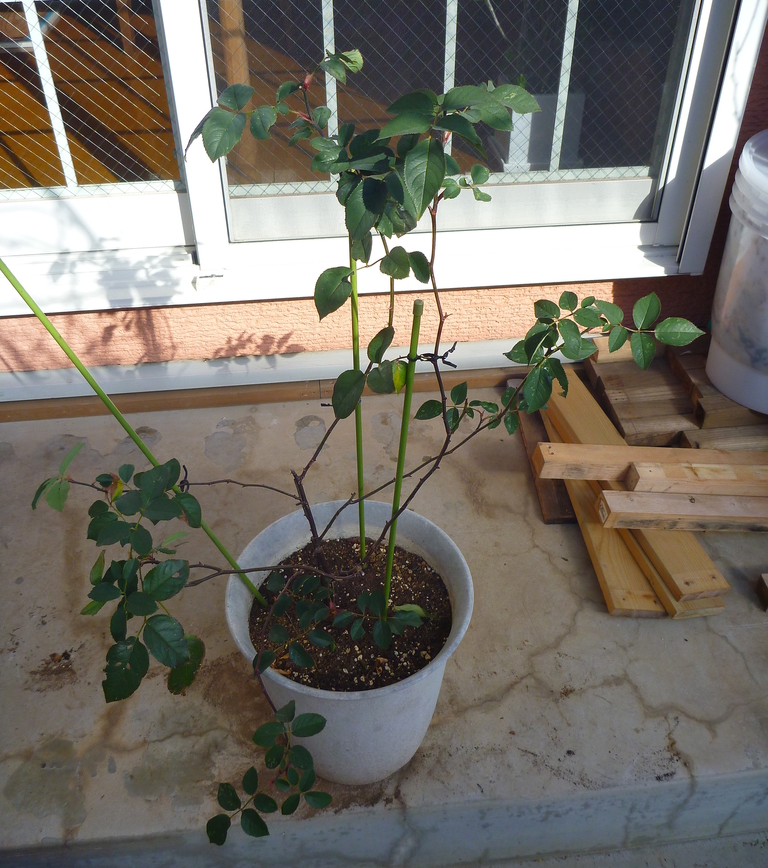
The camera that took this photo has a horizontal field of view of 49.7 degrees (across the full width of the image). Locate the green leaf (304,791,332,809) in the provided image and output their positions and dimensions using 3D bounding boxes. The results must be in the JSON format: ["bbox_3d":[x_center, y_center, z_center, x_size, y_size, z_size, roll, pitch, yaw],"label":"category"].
[{"bbox_3d":[-0.080,0.444,1.015,0.037,0.010,0.018,15,53,9],"label":"green leaf"}]

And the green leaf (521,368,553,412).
[{"bbox_3d":[0.166,-0.047,0.902,0.031,0.050,0.012,15,-6,11],"label":"green leaf"}]

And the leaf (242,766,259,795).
[{"bbox_3d":[-0.163,0.429,1.025,0.018,0.010,0.034,0,52,-5],"label":"leaf"}]

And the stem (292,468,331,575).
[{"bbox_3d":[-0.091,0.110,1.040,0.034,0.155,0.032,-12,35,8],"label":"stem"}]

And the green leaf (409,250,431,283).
[{"bbox_3d":[0.036,-0.169,0.835,0.018,0.036,0.006,-32,-3,1],"label":"green leaf"}]

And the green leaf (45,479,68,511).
[{"bbox_3d":[-0.332,0.062,0.840,0.024,0.009,0.035,6,73,-17],"label":"green leaf"}]

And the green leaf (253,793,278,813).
[{"bbox_3d":[-0.124,0.385,0.865,0.031,0.006,0.017,23,51,16],"label":"green leaf"}]

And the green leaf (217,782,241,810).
[{"bbox_3d":[-0.180,0.420,0.960,0.025,0.008,0.035,-41,90,-26],"label":"green leaf"}]

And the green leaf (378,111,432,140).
[{"bbox_3d":[0.017,-0.245,0.660,0.055,0.012,0.030,-27,63,-26],"label":"green leaf"}]

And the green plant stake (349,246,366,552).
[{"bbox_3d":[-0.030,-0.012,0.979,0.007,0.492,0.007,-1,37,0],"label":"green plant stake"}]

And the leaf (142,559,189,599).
[{"bbox_3d":[-0.243,0.163,0.922,0.061,0.012,0.038,-32,78,5],"label":"leaf"}]

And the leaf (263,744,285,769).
[{"bbox_3d":[-0.132,0.392,1.005,0.023,0.010,0.031,30,56,17],"label":"leaf"}]

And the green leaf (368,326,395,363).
[{"bbox_3d":[-0.001,-0.096,0.887,0.022,0.013,0.048,21,68,9],"label":"green leaf"}]

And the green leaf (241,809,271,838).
[{"bbox_3d":[-0.135,0.408,0.870,0.038,0.006,0.021,37,61,17],"label":"green leaf"}]

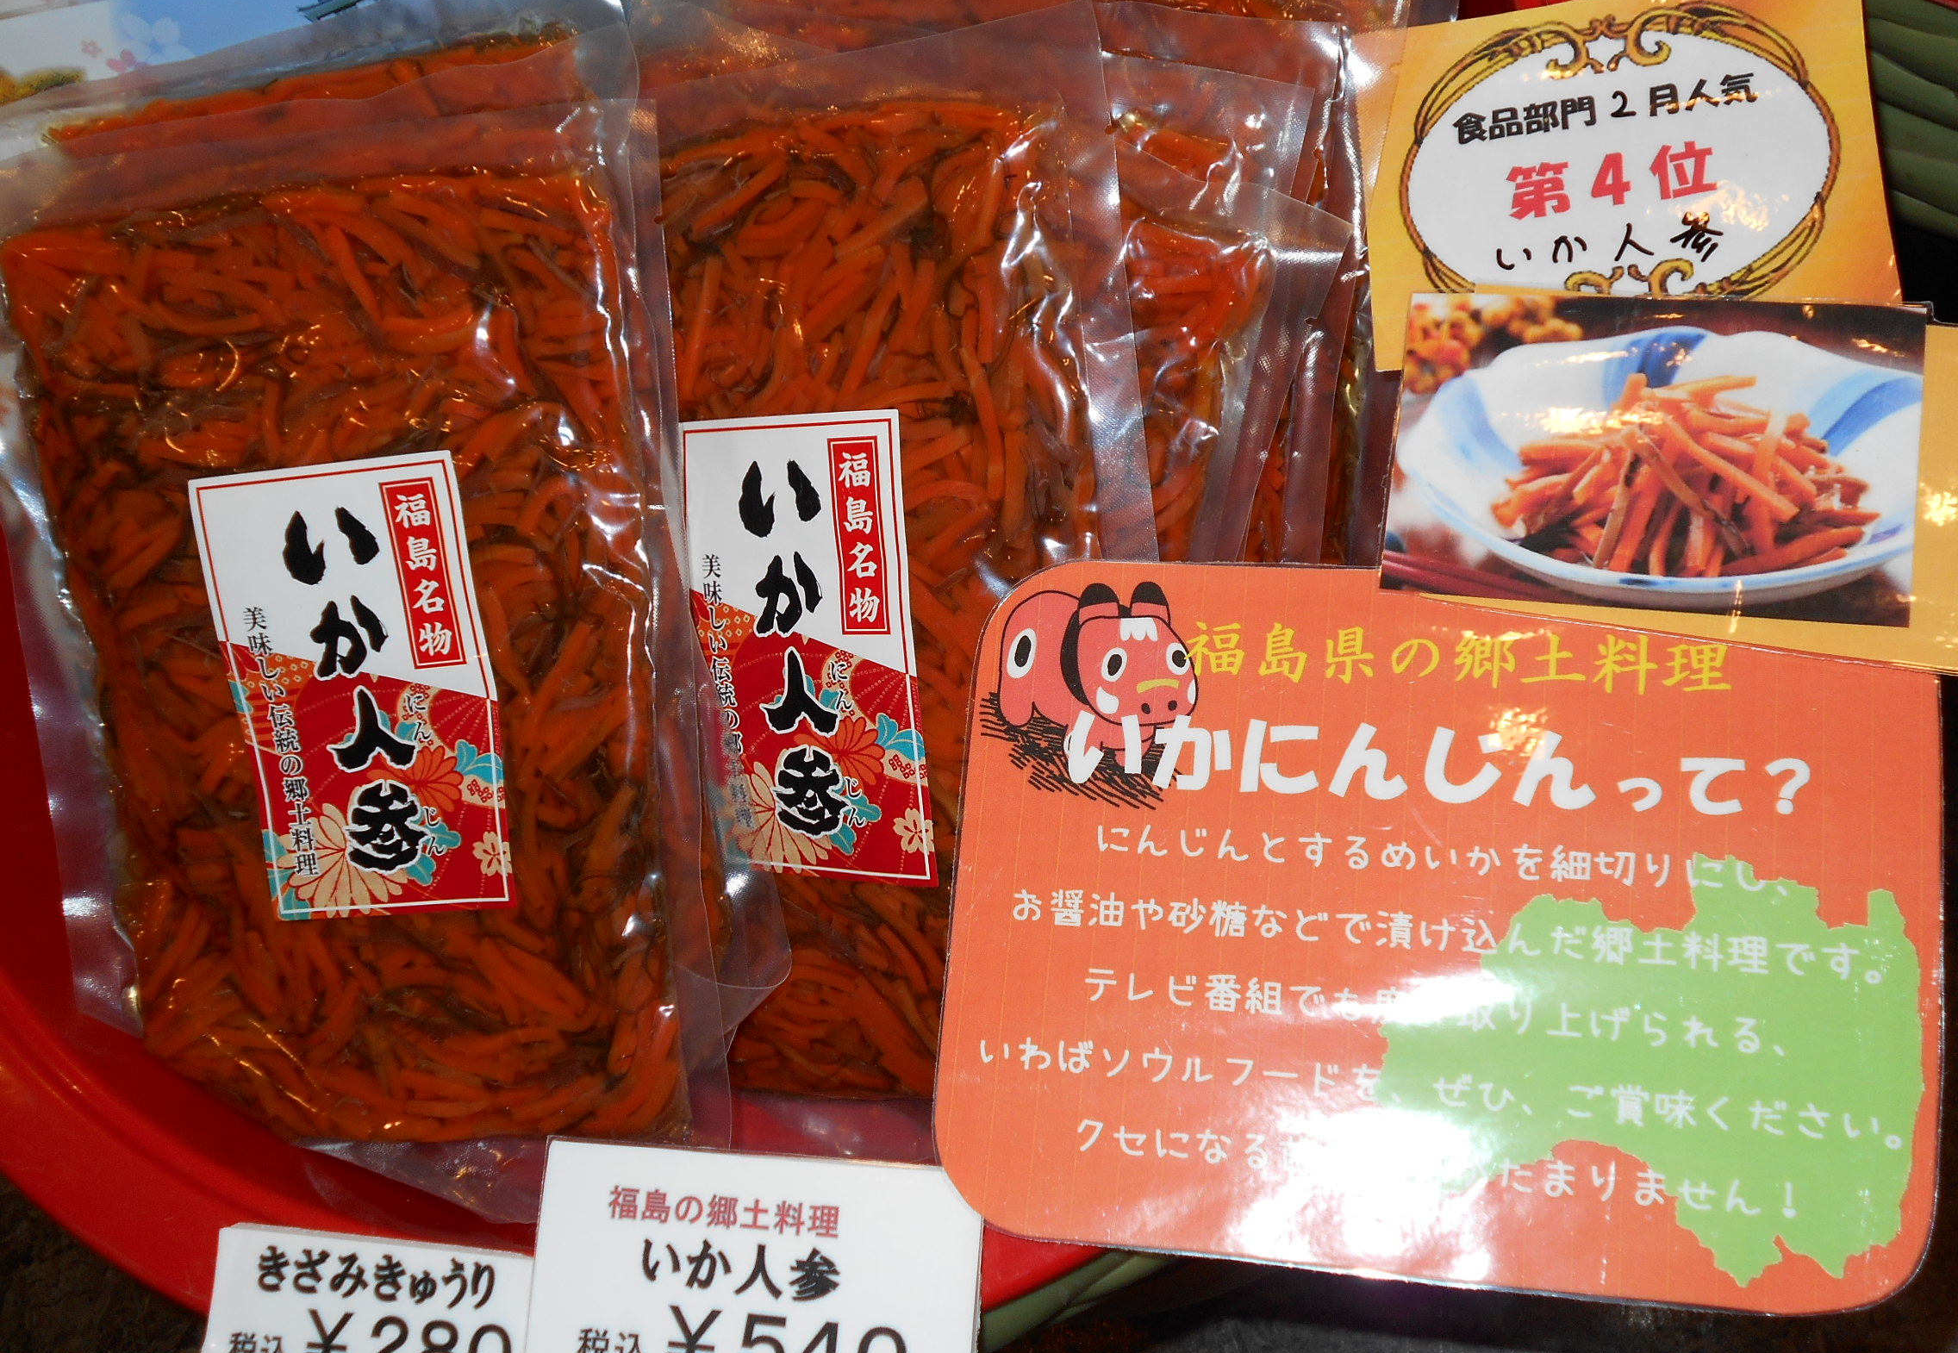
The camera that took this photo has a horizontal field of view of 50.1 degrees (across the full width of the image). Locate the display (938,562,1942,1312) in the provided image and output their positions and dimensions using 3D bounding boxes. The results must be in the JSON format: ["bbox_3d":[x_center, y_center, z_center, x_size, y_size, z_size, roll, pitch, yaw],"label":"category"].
[{"bbox_3d":[0.093,0.049,0.440,0.203,0.005,0.148,2,78,13],"label":"display"}]

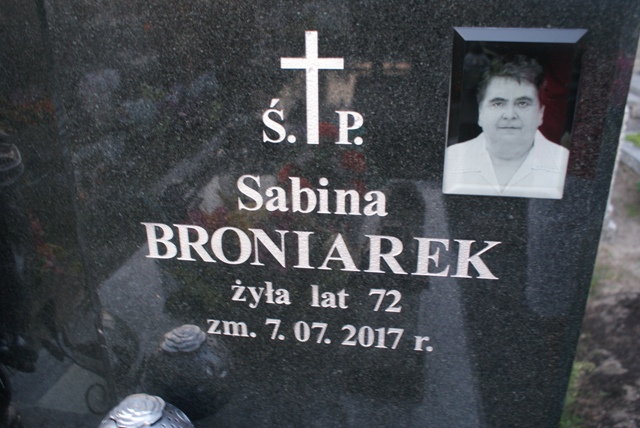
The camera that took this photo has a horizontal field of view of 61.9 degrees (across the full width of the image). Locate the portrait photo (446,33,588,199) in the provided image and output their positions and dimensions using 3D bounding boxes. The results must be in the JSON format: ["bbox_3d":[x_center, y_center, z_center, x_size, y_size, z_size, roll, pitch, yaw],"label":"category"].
[{"bbox_3d":[0.204,-0.103,0.572,0.130,0.180,0.012,3,22,8],"label":"portrait photo"}]

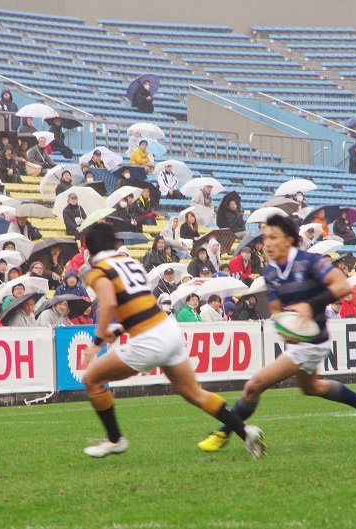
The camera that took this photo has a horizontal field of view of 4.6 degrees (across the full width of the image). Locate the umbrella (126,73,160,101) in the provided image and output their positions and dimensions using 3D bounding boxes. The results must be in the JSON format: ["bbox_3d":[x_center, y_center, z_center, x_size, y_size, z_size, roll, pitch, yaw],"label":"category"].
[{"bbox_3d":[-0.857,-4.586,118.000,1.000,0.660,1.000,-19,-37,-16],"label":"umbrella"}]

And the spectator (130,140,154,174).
[{"bbox_3d":[-0.795,-2.547,113.900,0.800,1.200,0.520,-1,-1,32],"label":"spectator"}]

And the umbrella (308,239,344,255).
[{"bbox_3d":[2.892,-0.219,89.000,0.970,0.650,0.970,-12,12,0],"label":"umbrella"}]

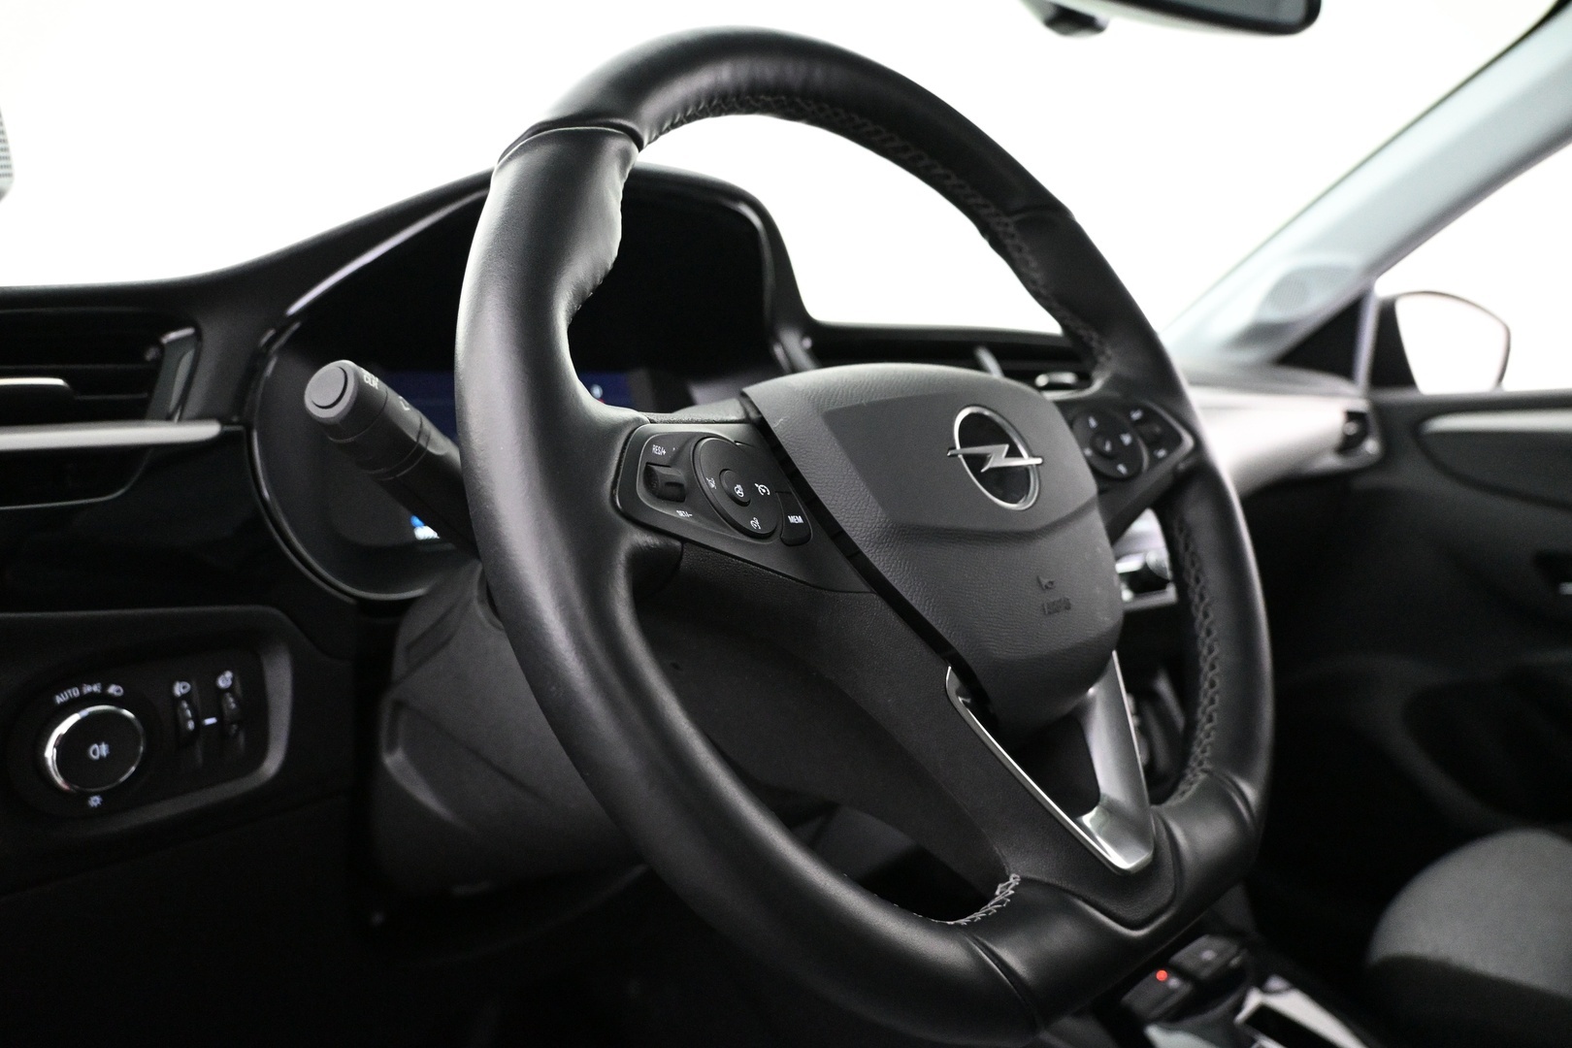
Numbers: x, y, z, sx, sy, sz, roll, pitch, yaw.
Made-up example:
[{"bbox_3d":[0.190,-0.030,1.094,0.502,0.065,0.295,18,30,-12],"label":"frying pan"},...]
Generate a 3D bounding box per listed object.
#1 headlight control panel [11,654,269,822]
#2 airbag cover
[{"bbox_3d":[-0.234,0.079,0.406,0.026,0.058,0.090,4,10,36],"label":"headlight control panel"},{"bbox_3d":[0.070,0.001,0.384,0.174,0.140,0.042,-9,-14,-44],"label":"airbag cover"}]

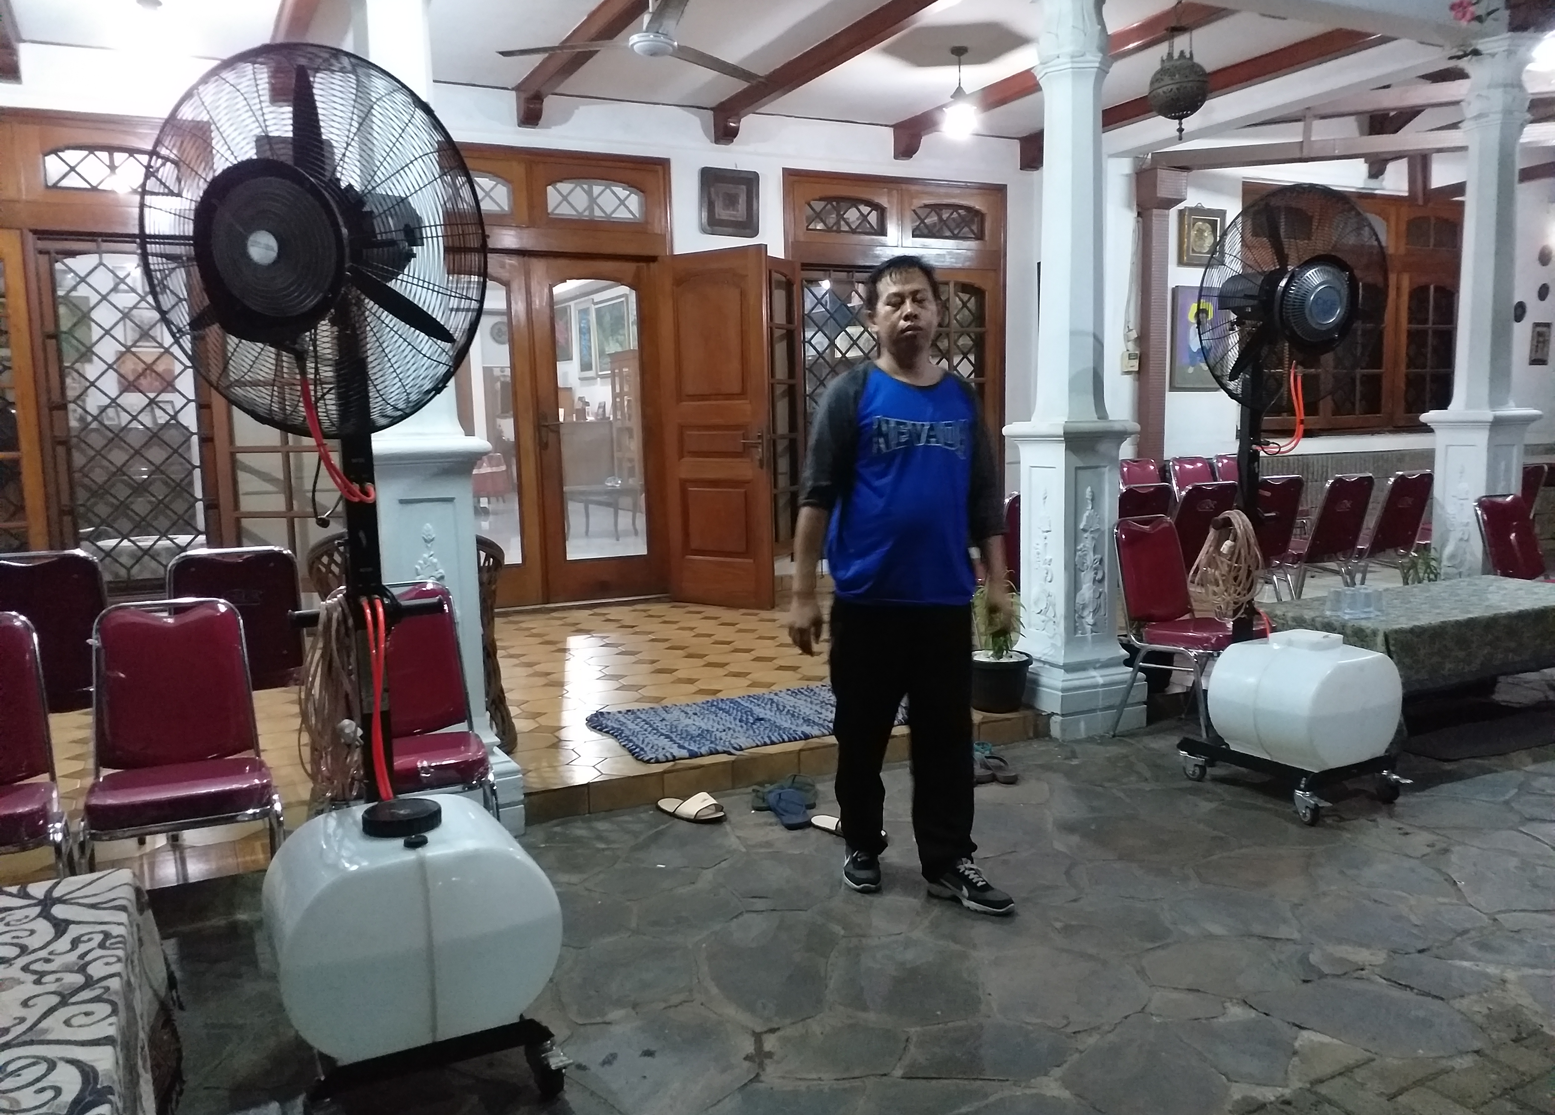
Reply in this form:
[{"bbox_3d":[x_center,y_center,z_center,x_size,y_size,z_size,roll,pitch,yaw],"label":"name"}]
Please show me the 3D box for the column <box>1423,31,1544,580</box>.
[{"bbox_3d":[3.478,-0.980,5.803,0.440,2.970,0.440,-5,8,-26],"label":"column"}]

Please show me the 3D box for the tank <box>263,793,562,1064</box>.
[{"bbox_3d":[-0.717,0.689,2.300,0.499,0.385,0.363,-5,8,-25],"label":"tank"}]

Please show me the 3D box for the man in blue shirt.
[{"bbox_3d":[0.323,0.062,3.140,0.590,1.700,0.400,-3,7,-11],"label":"man in blue shirt"}]

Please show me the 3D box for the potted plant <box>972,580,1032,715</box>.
[{"bbox_3d":[0.897,0.343,4.696,0.264,0.515,0.264,-1,7,0],"label":"potted plant"}]

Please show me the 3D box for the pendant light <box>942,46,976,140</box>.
[{"bbox_3d":[0.987,-2.519,6.345,0.190,0.475,0.190,-5,8,-26],"label":"pendant light"}]

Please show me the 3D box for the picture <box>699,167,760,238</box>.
[{"bbox_3d":[-0.301,-2.291,7.531,0.430,0.410,0.030,-5,8,-26],"label":"picture"}]

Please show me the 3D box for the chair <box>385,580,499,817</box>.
[{"bbox_3d":[-1.005,0.528,3.028,0.445,0.860,0.530,-5,8,-26],"label":"chair"}]

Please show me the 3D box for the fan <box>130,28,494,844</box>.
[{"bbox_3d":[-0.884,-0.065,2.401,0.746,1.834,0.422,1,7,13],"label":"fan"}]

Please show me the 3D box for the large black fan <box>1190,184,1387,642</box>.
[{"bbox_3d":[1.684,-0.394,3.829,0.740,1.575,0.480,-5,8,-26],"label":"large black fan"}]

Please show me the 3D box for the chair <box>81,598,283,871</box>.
[{"bbox_3d":[-1.466,0.561,2.899,0.442,0.861,0.502,-5,8,-28],"label":"chair"}]

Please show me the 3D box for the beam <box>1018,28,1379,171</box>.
[{"bbox_3d":[2.638,-2.946,7.596,0.152,0.238,3.142,-5,8,-27],"label":"beam"}]

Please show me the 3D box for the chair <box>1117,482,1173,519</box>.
[{"bbox_3d":[1.877,0.014,6.551,0.450,0.857,0.490,-6,8,-32],"label":"chair"}]

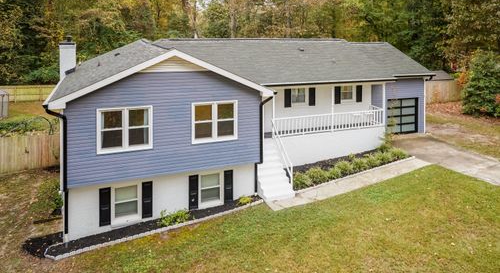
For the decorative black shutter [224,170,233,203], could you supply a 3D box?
[{"bbox_3d":[-0.898,2.109,13.917,0.390,1.380,0.050,-4,11,-21],"label":"decorative black shutter"}]

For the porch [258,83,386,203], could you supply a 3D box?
[{"bbox_3d":[3.950,-0.300,16.400,8.400,4.350,4.000,-4,11,-21],"label":"porch"}]

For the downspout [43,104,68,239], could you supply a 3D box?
[{"bbox_3d":[-6.512,1.211,11.213,0.620,4.550,0.320,-4,11,-21],"label":"downspout"}]

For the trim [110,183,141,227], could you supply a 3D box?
[{"bbox_3d":[-4.613,2.551,12.498,1.098,1.520,0.100,-4,11,-21],"label":"trim"}]

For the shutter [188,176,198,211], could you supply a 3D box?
[{"bbox_3d":[-2.263,2.251,13.395,0.390,1.380,0.050,-4,11,-21],"label":"shutter"}]

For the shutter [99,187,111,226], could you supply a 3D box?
[{"bbox_3d":[-5.315,2.588,12.230,0.390,1.380,0.050,-4,11,-21],"label":"shutter"}]

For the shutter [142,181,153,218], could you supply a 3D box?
[{"bbox_3d":[-3.925,2.440,12.760,0.390,1.380,0.050,-4,11,-21],"label":"shutter"}]

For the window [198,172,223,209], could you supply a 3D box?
[{"bbox_3d":[-1.578,2.193,13.657,1.051,1.400,0.100,-4,11,-21],"label":"window"}]

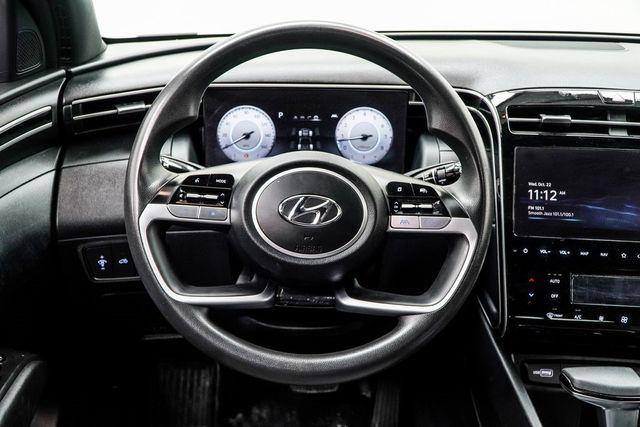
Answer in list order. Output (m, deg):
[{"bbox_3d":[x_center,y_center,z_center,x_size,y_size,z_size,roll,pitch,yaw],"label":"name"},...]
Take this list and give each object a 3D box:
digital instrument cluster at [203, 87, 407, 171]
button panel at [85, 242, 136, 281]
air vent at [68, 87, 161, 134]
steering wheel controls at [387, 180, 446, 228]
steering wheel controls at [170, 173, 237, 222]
[{"bbox_3d":[-0.018,-0.107,0.800,0.265,0.115,0.030,1,11,-2],"label":"digital instrument cluster"},{"bbox_3d":[-0.248,0.058,0.730,0.075,0.046,0.020,-1,8,-10],"label":"button panel"},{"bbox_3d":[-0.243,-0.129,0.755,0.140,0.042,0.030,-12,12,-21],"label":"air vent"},{"bbox_3d":[0.100,-0.009,0.620,0.062,0.047,0.018,2,-4,-2],"label":"steering wheel controls"},{"bbox_3d":[-0.121,-0.017,0.620,0.065,0.047,0.018,2,-4,0],"label":"steering wheel controls"}]

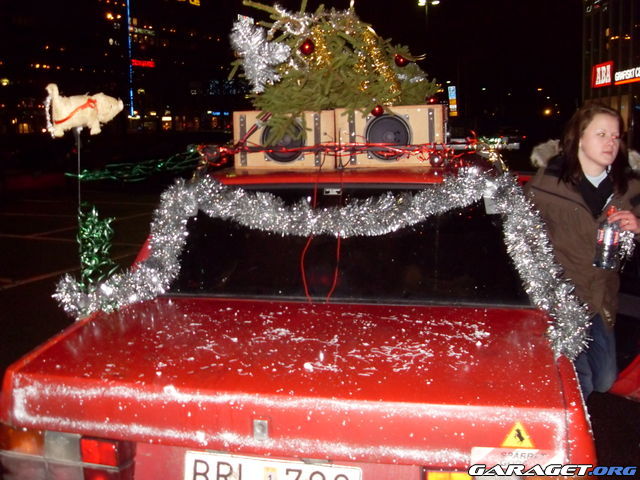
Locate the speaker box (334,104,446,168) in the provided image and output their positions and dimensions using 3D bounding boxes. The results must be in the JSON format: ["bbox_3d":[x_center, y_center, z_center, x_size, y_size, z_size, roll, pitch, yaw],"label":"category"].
[{"bbox_3d":[0.337,-0.472,2.975,0.458,0.260,0.360,1,9,13],"label":"speaker box"}]

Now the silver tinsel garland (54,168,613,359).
[{"bbox_3d":[-0.004,0.025,2.292,1.680,0.500,0.780,1,9,13],"label":"silver tinsel garland"}]

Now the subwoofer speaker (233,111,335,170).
[{"bbox_3d":[-0.124,-0.474,3.083,0.474,0.259,0.360,1,9,13],"label":"subwoofer speaker"}]

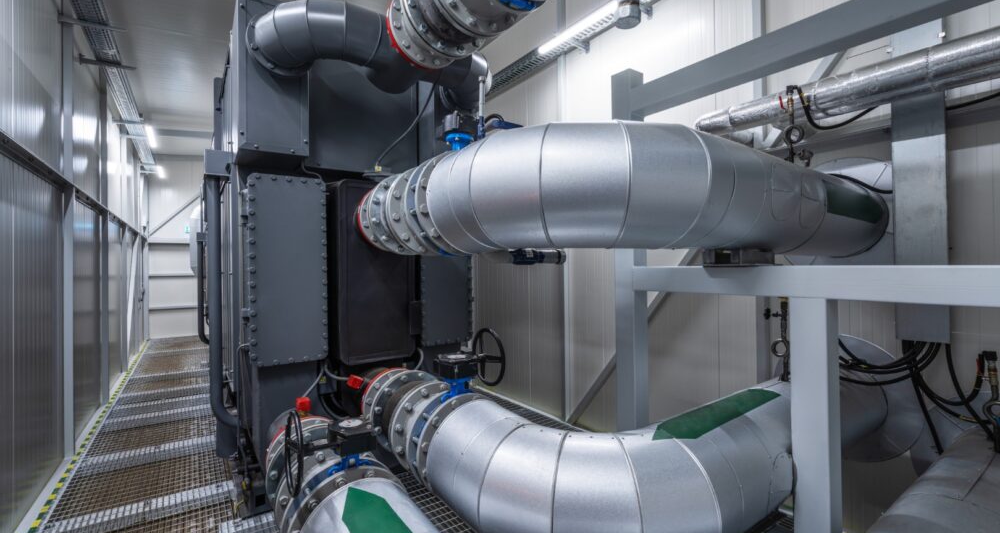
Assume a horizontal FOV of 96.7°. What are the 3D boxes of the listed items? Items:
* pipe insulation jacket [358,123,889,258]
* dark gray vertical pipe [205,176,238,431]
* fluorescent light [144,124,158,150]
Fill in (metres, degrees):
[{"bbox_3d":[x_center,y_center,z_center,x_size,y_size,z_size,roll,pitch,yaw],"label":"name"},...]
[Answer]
[{"bbox_3d":[0.745,-0.280,2.448,2.539,0.447,1.597,0,0,-35],"label":"pipe insulation jacket"},{"bbox_3d":[-2.079,0.284,3.344,0.196,1.890,0.100,0,0,-35],"label":"dark gray vertical pipe"},{"bbox_3d":[-5.364,-1.984,6.851,0.100,0.080,1.300,0,0,-35],"label":"fluorescent light"}]

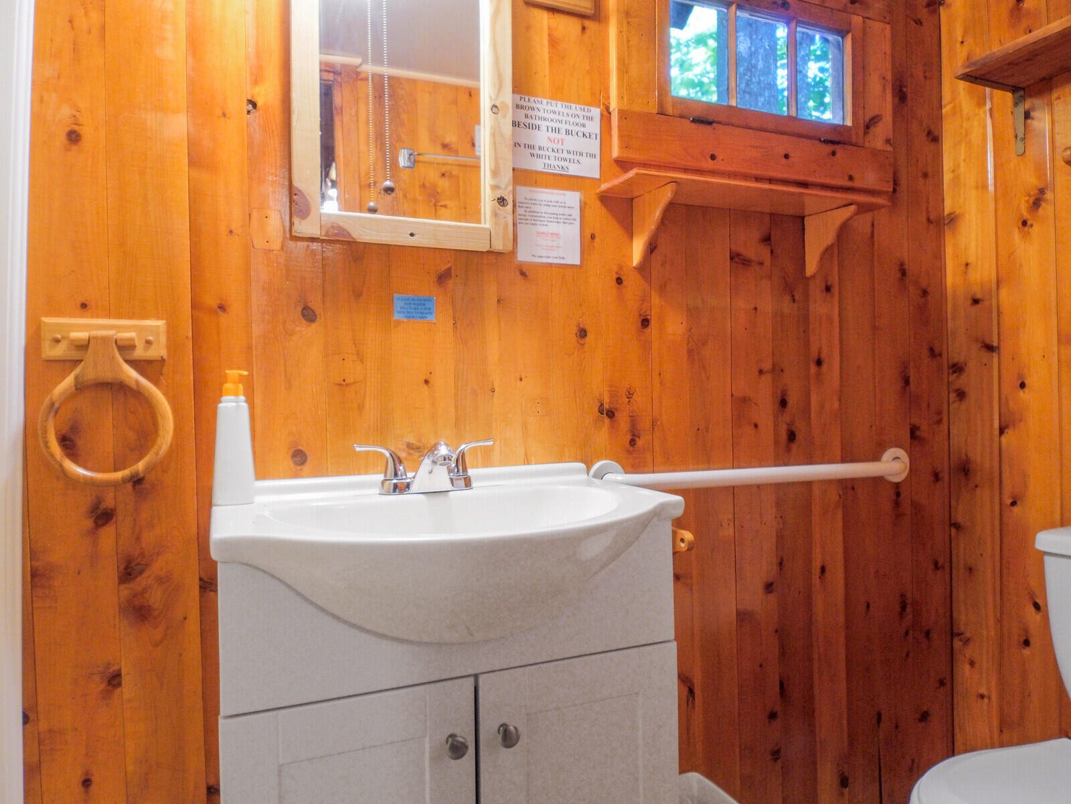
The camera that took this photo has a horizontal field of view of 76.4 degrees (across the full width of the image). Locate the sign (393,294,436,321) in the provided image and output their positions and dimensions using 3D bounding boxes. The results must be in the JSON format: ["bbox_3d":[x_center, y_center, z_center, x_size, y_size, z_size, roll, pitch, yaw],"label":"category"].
[{"bbox_3d":[-0.209,-0.164,1.186,0.072,0.041,0.004,-1,0,-22],"label":"sign"}]

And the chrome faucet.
[{"bbox_3d":[-0.162,0.104,1.074,0.231,0.079,0.157,-1,0,-22],"label":"chrome faucet"}]

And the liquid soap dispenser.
[{"bbox_3d":[-0.448,0.052,1.008,0.056,0.194,0.040,-1,0,-22],"label":"liquid soap dispenser"}]

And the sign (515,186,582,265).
[{"bbox_3d":[0.028,-0.331,1.282,0.130,0.139,0.004,-1,0,-22],"label":"sign"}]

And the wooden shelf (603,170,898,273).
[{"bbox_3d":[0.433,-0.343,1.371,0.614,0.145,0.138,-1,0,-22],"label":"wooden shelf"}]

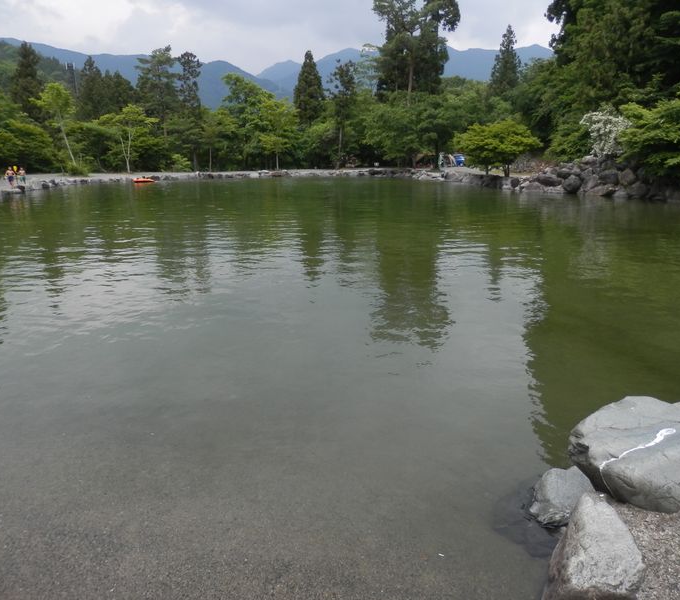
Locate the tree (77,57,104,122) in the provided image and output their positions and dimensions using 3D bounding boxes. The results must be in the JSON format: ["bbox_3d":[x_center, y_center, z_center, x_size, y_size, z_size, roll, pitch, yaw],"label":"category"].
[{"bbox_3d":[-37.028,-27.746,85.911,4.390,15.810,4.390,-5,14,-22],"label":"tree"}]

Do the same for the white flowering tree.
[{"bbox_3d":[16.867,-10.489,36.565,3.010,3.110,2.710,6,15,23],"label":"white flowering tree"}]

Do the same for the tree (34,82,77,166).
[{"bbox_3d":[-28.760,-17.502,58.538,3.840,8.550,3.460,-6,15,-25],"label":"tree"}]

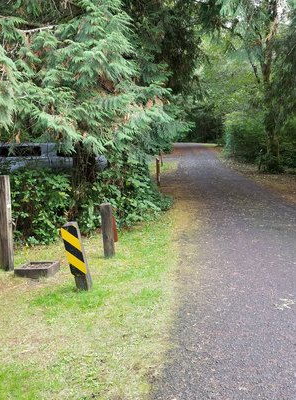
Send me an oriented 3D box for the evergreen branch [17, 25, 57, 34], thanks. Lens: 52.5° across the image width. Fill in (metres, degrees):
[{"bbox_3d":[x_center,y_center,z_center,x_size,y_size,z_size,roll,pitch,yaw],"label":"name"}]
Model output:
[{"bbox_3d":[-1.856,-2.841,5.000,0.660,0.110,0.120,-9,11,-6],"label":"evergreen branch"}]

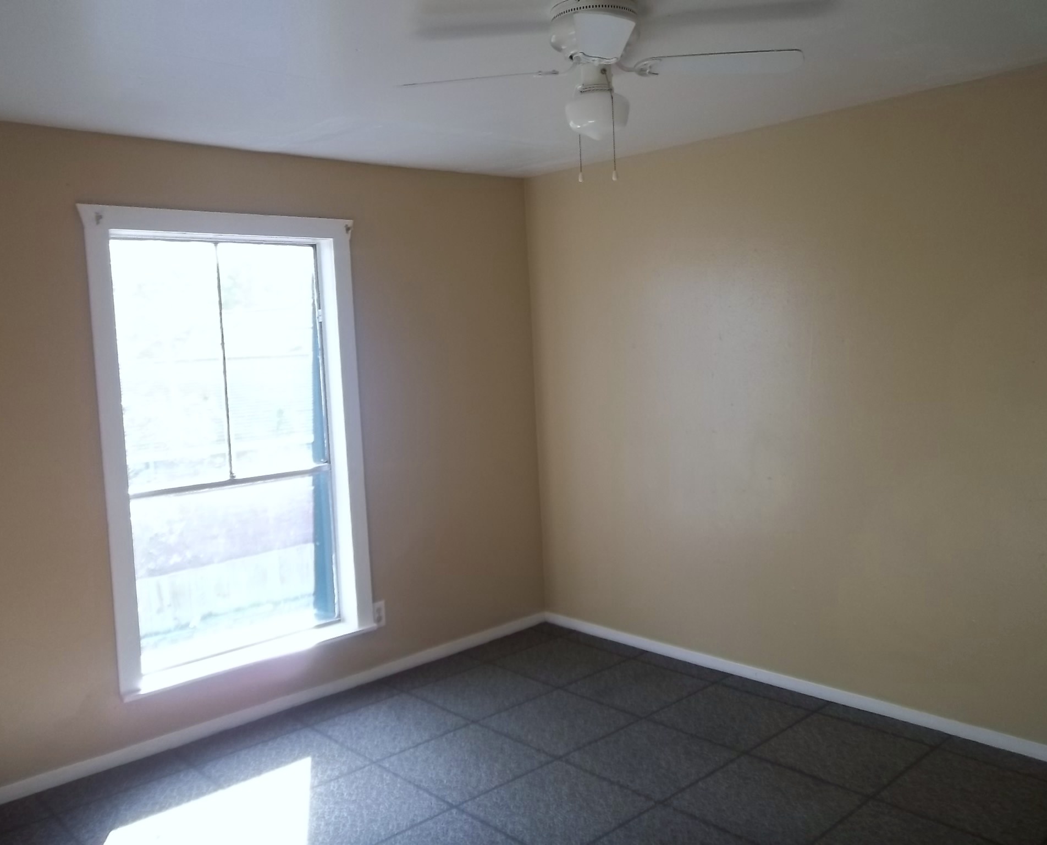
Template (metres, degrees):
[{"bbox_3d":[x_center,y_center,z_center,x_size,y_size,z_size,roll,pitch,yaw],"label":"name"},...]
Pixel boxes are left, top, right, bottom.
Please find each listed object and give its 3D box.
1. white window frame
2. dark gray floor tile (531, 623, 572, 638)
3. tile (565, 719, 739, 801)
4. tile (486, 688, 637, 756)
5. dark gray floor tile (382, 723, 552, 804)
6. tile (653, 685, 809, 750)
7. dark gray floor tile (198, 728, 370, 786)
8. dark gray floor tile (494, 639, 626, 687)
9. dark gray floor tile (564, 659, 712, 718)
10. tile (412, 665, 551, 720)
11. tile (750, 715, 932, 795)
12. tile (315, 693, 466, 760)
[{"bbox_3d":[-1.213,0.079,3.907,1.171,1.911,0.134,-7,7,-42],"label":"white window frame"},{"bbox_3d":[0.163,1.139,4.976,0.131,0.012,0.252,-7,7,-42],"label":"dark gray floor tile"},{"bbox_3d":[0.474,1.240,3.373,0.478,0.010,0.478,-7,7,-42],"label":"tile"},{"bbox_3d":[0.145,1.225,3.732,0.478,0.010,0.478,-7,7,-42],"label":"tile"},{"bbox_3d":[-0.216,1.288,3.456,0.485,0.012,0.485,-7,7,-42],"label":"dark gray floor tile"},{"bbox_3d":[0.833,1.194,3.700,0.478,0.010,0.478,-7,7,-42],"label":"tile"},{"bbox_3d":[-0.903,1.302,3.437,0.478,0.010,0.478,-7,7,-42],"label":"dark gray floor tile"},{"bbox_3d":[0.174,1.164,4.419,0.478,0.010,0.478,-7,7,-42],"label":"dark gray floor tile"},{"bbox_3d":[0.504,1.179,4.059,0.478,0.010,0.478,-7,7,-42],"label":"dark gray floor tile"},{"bbox_3d":[-0.183,1.226,4.153,0.485,0.012,0.485,-7,7,-42],"label":"tile"},{"bbox_3d":[1.163,1.208,3.340,0.478,0.010,0.478,-7,7,-42],"label":"tile"},{"bbox_3d":[-0.549,1.272,3.822,0.485,0.012,0.485,-7,7,-42],"label":"tile"}]

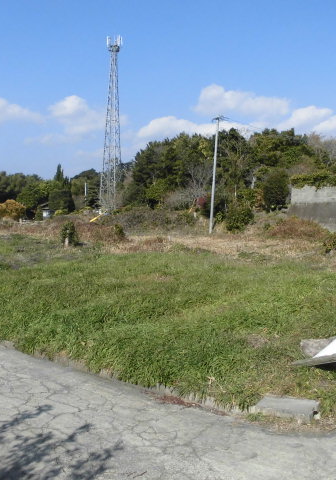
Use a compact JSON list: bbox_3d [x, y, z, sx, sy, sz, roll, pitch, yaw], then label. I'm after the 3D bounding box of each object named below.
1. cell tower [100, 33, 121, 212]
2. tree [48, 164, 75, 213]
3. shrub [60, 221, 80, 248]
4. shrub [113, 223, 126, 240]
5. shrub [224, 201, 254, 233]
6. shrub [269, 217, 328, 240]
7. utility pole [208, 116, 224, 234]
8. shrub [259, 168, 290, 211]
[{"bbox_3d":[-10.578,-21.812,90.000,3.400,33.660,3.400,2,2,21],"label":"cell tower"},{"bbox_3d":[-15.952,-7.714,72.000,3.894,7.190,3.600,1,2,0],"label":"tree"},{"bbox_3d":[-4.158,-0.277,20.500,0.853,1.109,0.850,1,2,0],"label":"shrub"},{"bbox_3d":[-2.775,-0.486,27.500,0.801,1.030,0.850,1,2,0],"label":"shrub"},{"bbox_3d":[5.355,-1.760,36.000,2.200,2.400,2.090,1,2,8],"label":"shrub"},{"bbox_3d":[7.947,-0.706,29.500,3.730,1.470,2.420,2,2,15],"label":"shrub"},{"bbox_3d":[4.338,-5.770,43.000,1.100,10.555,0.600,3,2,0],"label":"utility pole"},{"bbox_3d":[8.197,-3.887,37.000,2.410,3.230,2.290,2,2,12],"label":"shrub"}]

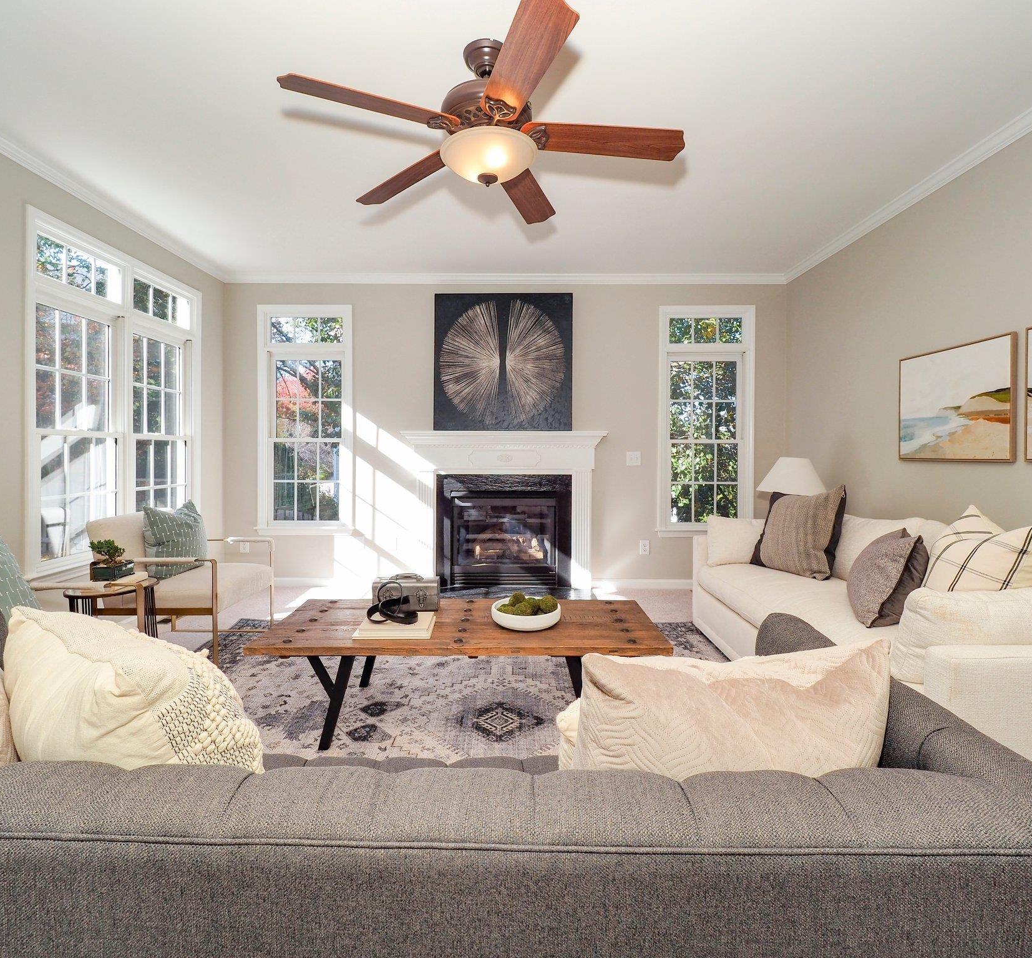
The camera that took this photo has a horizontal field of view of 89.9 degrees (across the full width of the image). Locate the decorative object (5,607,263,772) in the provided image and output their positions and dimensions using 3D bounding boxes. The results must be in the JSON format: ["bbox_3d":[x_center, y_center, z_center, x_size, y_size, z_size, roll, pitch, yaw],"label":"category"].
[{"bbox_3d":[-0.705,0.475,0.950,0.480,0.470,0.190,1,24,34],"label":"decorative object"}]

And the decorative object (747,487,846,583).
[{"bbox_3d":[1.670,0.300,3.100,0.180,0.490,0.470,22,-11,-31],"label":"decorative object"}]

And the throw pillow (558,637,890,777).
[{"bbox_3d":[0.345,0.474,0.870,0.480,0.460,0.180,0,17,-4],"label":"throw pillow"}]

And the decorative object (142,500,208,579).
[{"bbox_3d":[-2.100,0.380,3.180,0.150,0.430,0.430,-13,0,10],"label":"decorative object"}]

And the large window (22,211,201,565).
[{"bbox_3d":[-2.510,-0.485,3.360,0.110,1.900,1.460,0,2,0],"label":"large window"}]

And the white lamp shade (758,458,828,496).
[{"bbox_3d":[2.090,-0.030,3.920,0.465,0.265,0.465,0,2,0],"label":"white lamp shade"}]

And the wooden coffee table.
[{"bbox_3d":[-0.222,0.848,2.330,1.670,0.420,0.630,0,2,0],"label":"wooden coffee table"}]

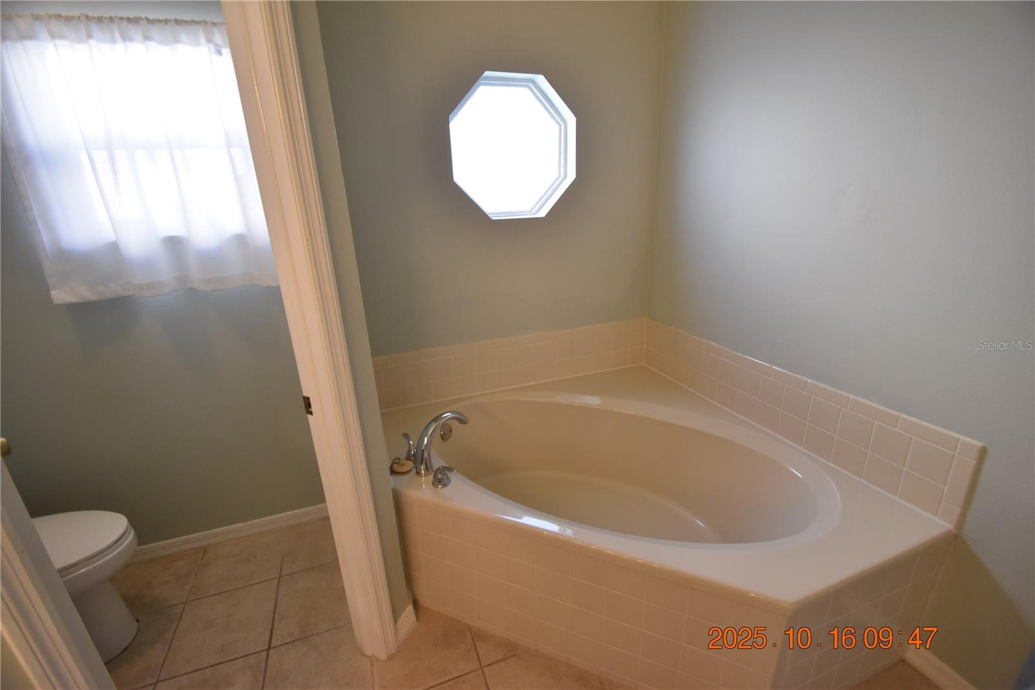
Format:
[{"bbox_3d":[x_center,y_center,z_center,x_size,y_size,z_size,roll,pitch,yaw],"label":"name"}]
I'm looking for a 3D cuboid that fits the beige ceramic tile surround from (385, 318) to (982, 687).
[{"bbox_3d":[0.296,0.544,1.657,1.457,0.810,1.426,-9,20,-19],"label":"beige ceramic tile surround"}]

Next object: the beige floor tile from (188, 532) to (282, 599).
[{"bbox_3d":[-1.216,0.953,1.902,0.332,0.012,0.330,-8,20,-17],"label":"beige floor tile"}]

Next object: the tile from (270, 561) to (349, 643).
[{"bbox_3d":[-0.775,1.002,1.708,0.332,0.012,0.332,-8,20,-17],"label":"tile"}]

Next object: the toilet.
[{"bbox_3d":[-1.701,0.726,1.450,0.720,0.740,0.440,-8,19,-16],"label":"toilet"}]

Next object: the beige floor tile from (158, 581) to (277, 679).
[{"bbox_3d":[-1.091,1.046,1.612,0.332,0.012,0.332,-8,20,-17],"label":"beige floor tile"}]

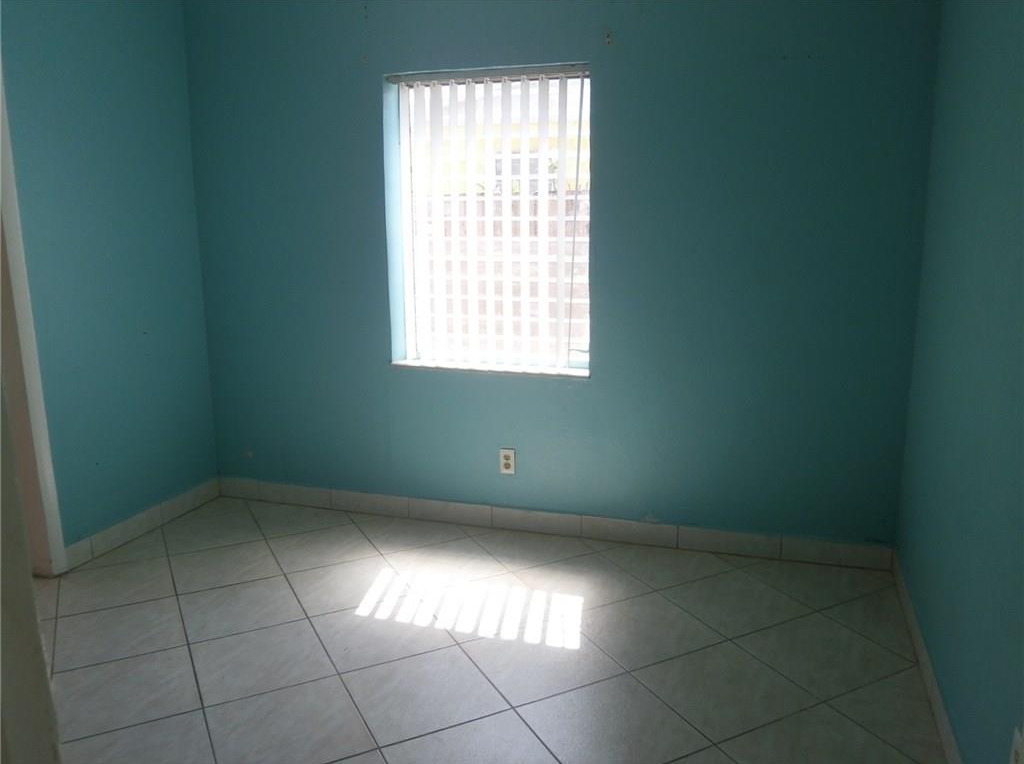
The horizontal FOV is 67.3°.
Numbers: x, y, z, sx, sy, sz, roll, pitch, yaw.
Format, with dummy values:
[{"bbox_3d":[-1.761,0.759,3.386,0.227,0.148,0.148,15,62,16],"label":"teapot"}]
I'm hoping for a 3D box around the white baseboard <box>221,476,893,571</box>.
[{"bbox_3d":[0.002,0.635,3.563,3.200,0.105,0.015,3,11,17],"label":"white baseboard"}]

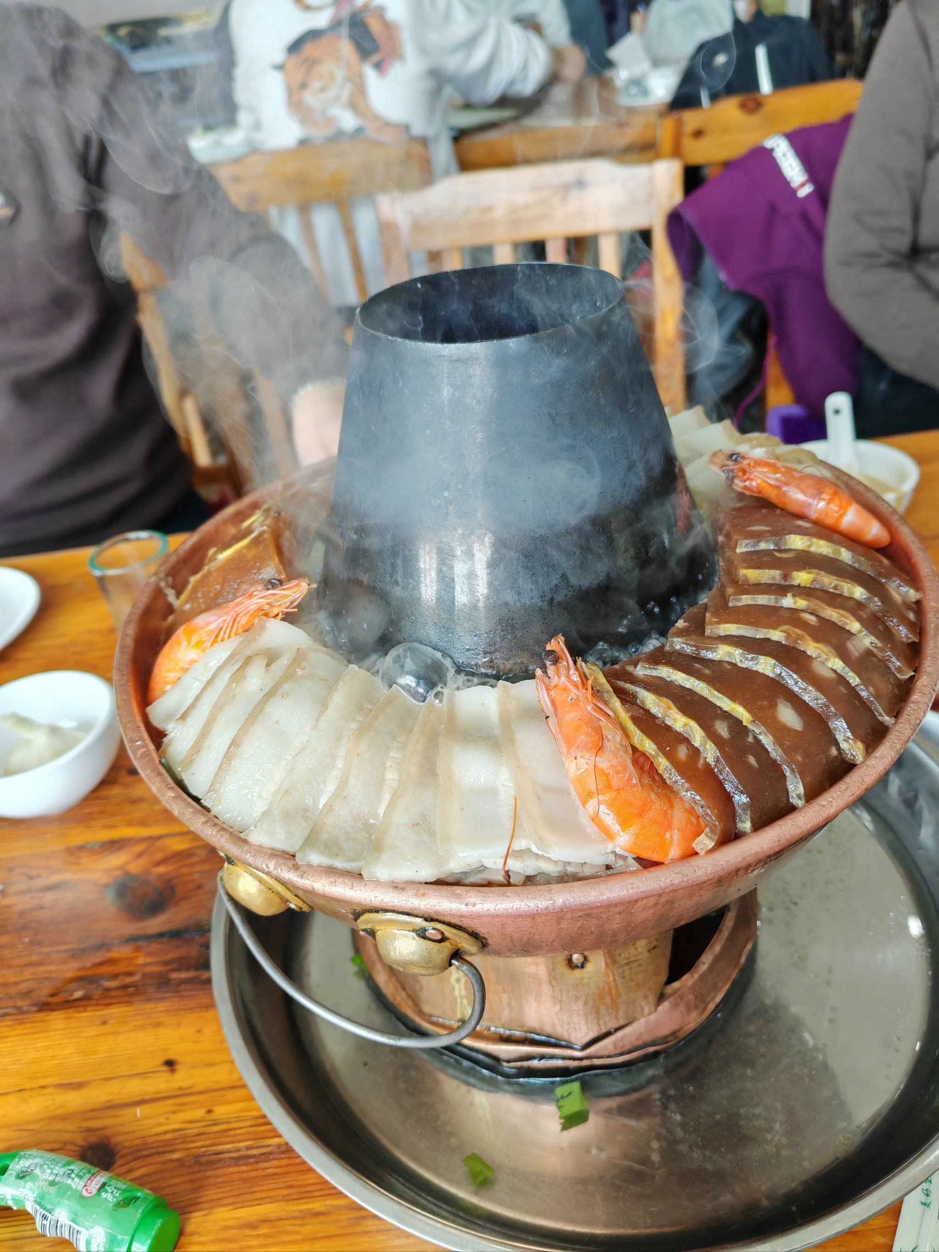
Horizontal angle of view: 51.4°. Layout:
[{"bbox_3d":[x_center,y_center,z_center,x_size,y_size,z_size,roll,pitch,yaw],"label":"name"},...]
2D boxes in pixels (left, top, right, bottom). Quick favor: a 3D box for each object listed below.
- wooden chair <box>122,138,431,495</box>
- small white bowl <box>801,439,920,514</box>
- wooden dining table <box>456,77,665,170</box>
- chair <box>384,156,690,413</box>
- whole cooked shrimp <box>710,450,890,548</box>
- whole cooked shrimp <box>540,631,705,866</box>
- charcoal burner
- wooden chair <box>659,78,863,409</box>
[{"bbox_3d":[-0.224,-0.459,1.909,0.430,0.890,0.470,-5,37,4],"label":"wooden chair"},{"bbox_3d":[0.295,-0.098,0.777,0.109,0.055,0.109,-5,37,4],"label":"small white bowl"},{"bbox_3d":[0.142,-1.050,2.741,1.300,0.750,0.800,-6,37,2],"label":"wooden dining table"},{"bbox_3d":[0.126,-0.110,1.381,0.430,0.890,0.470,-5,37,5],"label":"chair"},{"bbox_3d":[0.142,-0.056,0.422,0.100,0.026,0.030,23,47,35],"label":"whole cooked shrimp"},{"bbox_3d":[0.046,0.037,0.321,0.040,0.025,0.108,-17,38,-12],"label":"whole cooked shrimp"},{"bbox_3d":[0.014,-0.061,0.387,0.163,0.138,0.163,-5,37,4],"label":"charcoal burner"},{"bbox_3d":[0.512,-0.578,1.929,0.430,0.890,0.470,-11,37,-3],"label":"wooden chair"}]

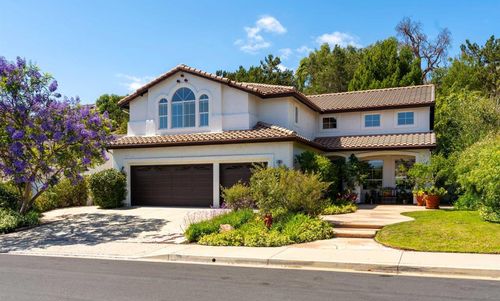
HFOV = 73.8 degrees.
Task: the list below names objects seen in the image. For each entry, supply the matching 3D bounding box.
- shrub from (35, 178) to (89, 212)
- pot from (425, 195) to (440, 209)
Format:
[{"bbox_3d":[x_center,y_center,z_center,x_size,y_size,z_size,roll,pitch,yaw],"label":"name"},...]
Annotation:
[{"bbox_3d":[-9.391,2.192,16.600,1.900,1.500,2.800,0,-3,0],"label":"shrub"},{"bbox_3d":[8.957,2.510,16.300,0.710,0.690,0.710,-1,-3,15],"label":"pot"}]

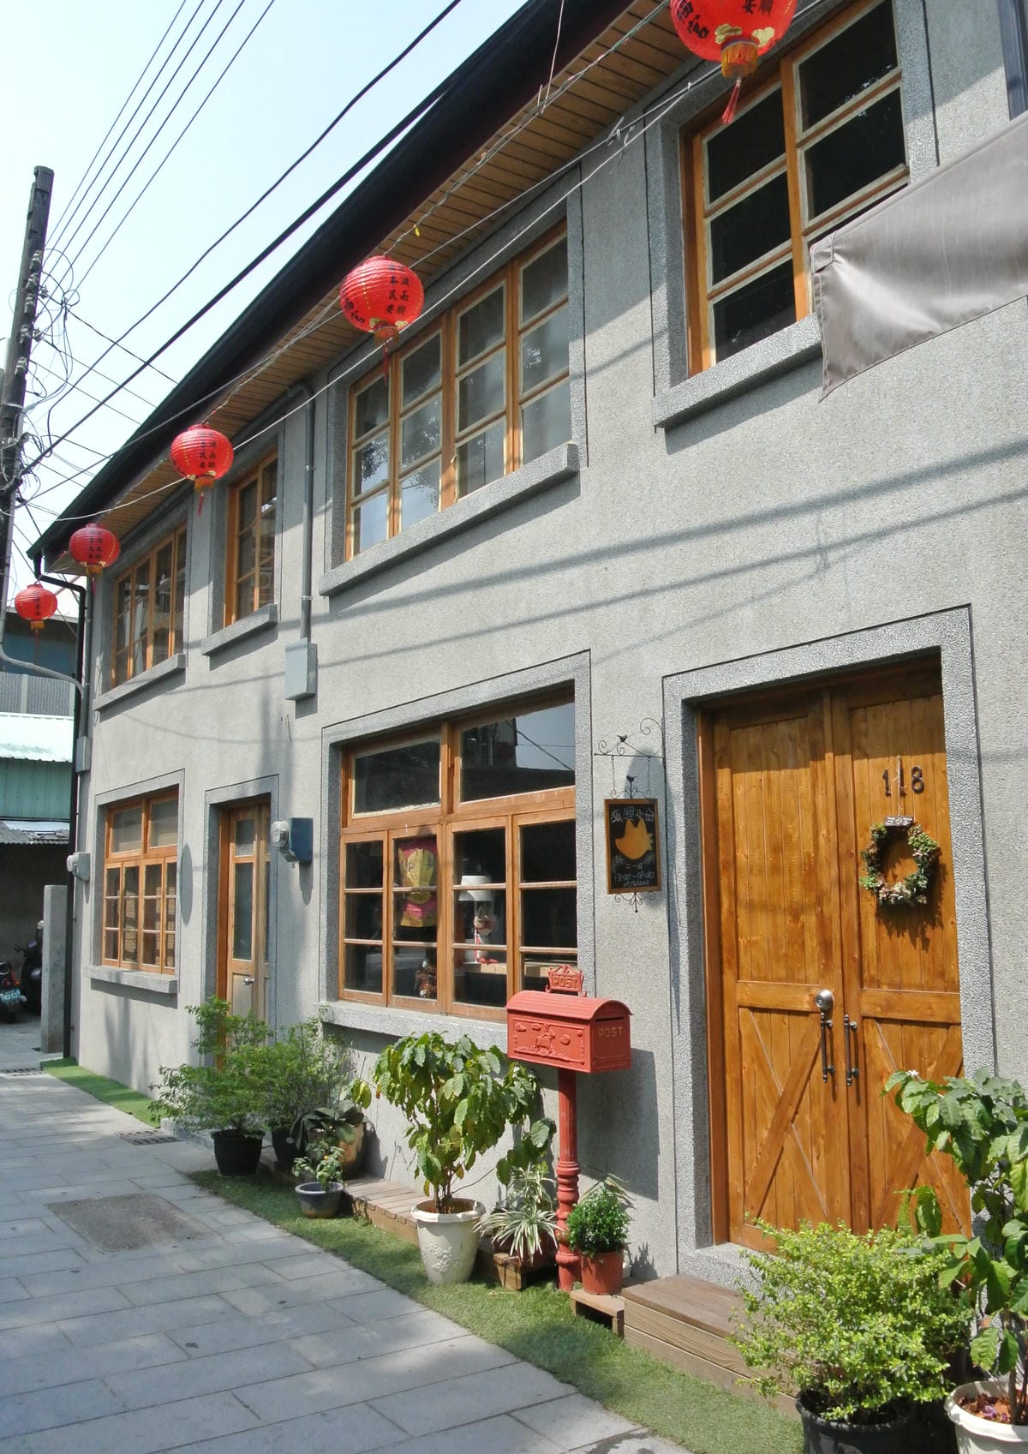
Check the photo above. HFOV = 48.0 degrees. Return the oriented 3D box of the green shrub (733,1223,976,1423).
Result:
[{"bbox_3d":[0.856,1.504,2.921,0.540,0.490,0.560,-1,-8,0],"label":"green shrub"}]

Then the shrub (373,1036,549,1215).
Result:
[{"bbox_3d":[-0.227,1.620,4.743,0.620,0.720,0.660,-1,-8,0],"label":"shrub"}]

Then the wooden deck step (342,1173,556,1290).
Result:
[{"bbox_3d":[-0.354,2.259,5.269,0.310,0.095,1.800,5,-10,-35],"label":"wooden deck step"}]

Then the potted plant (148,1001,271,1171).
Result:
[{"bbox_3d":[-1.696,2.022,6.517,0.620,0.960,0.620,5,-10,-35],"label":"potted plant"}]

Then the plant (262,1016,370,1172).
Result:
[{"bbox_3d":[-1.141,2.001,6.284,0.500,0.820,0.560,5,-10,-35],"label":"plant"}]

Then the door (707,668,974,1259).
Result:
[{"bbox_3d":[1.071,0.828,3.897,0.100,2.010,1.140,5,-10,-35],"label":"door"}]

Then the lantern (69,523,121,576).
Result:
[{"bbox_3d":[-2.748,-1.168,7.560,0.315,0.325,0.315,5,-10,-35],"label":"lantern"}]

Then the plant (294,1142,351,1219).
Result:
[{"bbox_3d":[-0.944,2.195,5.615,0.250,0.335,0.250,-1,-8,0],"label":"plant"}]

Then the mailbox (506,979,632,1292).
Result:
[{"bbox_3d":[0.212,1.593,4.589,0.210,1.200,0.560,5,-10,-35],"label":"mailbox"}]

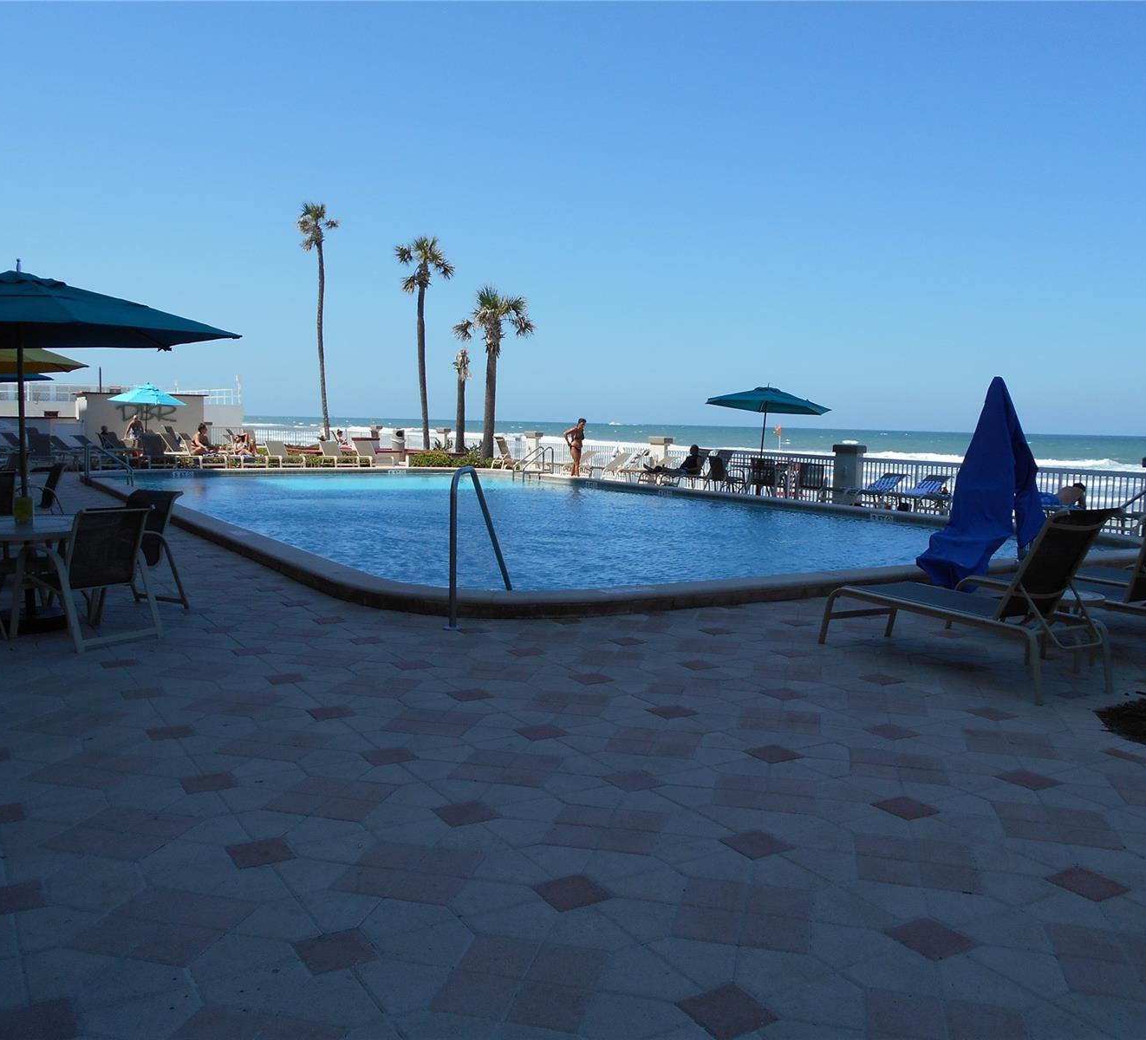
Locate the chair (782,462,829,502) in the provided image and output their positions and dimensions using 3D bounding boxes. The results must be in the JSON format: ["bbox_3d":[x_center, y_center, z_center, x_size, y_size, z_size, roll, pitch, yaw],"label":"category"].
[{"bbox_3d":[4.912,-0.769,21.813,0.680,0.950,0.640,-2,6,-33],"label":"chair"}]

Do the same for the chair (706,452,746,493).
[{"bbox_3d":[3.267,-0.888,22.200,0.700,0.920,0.600,-1,6,-25],"label":"chair"}]

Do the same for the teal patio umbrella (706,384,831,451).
[{"bbox_3d":[4.182,-1.692,22.431,2.720,2.470,2.720,-2,6,-28],"label":"teal patio umbrella"}]

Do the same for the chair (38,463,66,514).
[{"bbox_3d":[-6.848,-0.252,13.449,0.700,0.960,0.630,-1,6,-26],"label":"chair"}]

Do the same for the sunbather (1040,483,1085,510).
[{"bbox_3d":[7.783,-0.383,16.721,1.600,0.420,0.550,-2,6,-35],"label":"sunbather"}]

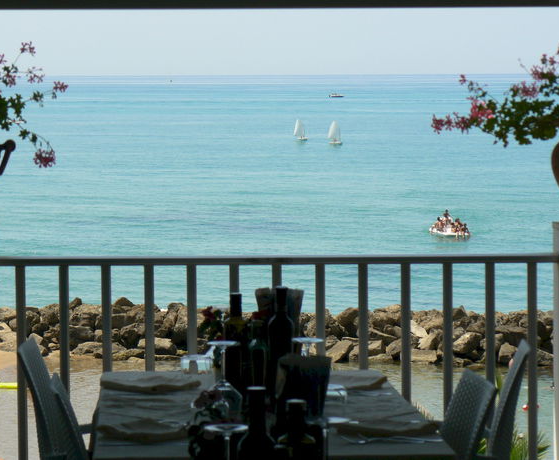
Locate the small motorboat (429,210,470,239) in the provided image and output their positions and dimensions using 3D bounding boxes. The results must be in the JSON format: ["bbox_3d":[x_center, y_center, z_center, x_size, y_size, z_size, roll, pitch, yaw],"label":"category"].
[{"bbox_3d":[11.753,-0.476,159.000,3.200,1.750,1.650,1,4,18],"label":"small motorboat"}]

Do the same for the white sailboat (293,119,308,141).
[{"bbox_3d":[3.455,-16.037,370.000,2.400,3.250,1.300,2,4,28],"label":"white sailboat"}]

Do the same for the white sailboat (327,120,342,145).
[{"bbox_3d":[8.388,-14.751,348.000,2.450,3.450,1.300,1,4,22],"label":"white sailboat"}]

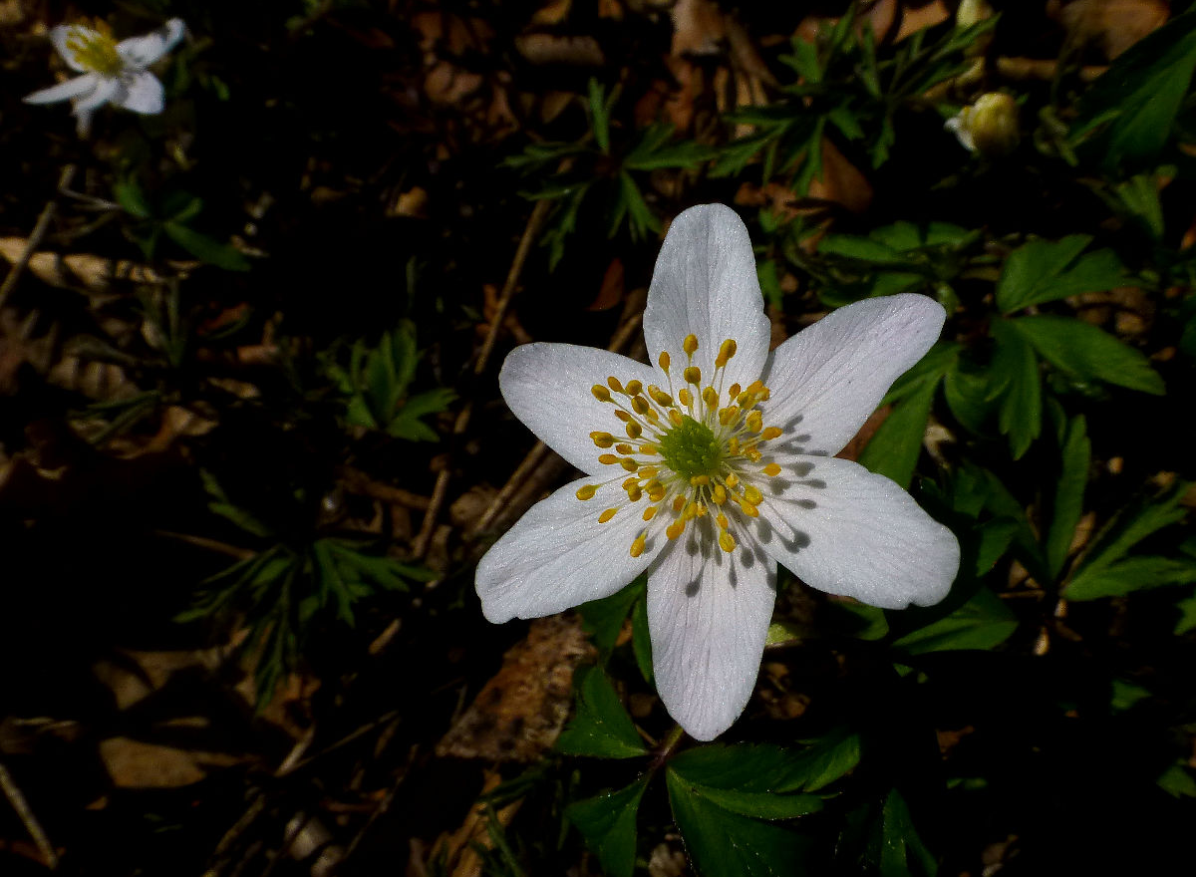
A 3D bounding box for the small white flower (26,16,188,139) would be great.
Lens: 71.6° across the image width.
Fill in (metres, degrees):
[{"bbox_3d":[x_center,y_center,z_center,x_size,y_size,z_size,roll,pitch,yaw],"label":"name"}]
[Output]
[{"bbox_3d":[-0.124,-0.092,0.212,0.039,0.018,0.038,0,63,0],"label":"small white flower"}]

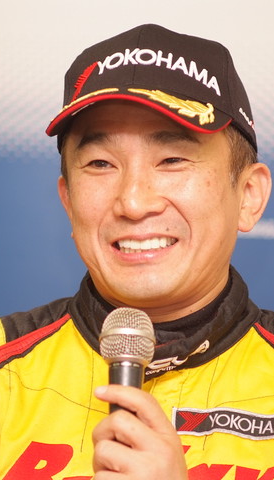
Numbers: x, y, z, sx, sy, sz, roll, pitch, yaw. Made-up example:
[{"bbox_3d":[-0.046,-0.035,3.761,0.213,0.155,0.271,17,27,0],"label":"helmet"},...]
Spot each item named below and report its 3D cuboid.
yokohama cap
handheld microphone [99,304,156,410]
[{"bbox_3d":[0.012,-0.131,2.790,0.178,0.122,0.258,-1,-6,13],"label":"yokohama cap"},{"bbox_3d":[-0.011,0.159,2.680,0.049,0.210,0.049,2,-15,0],"label":"handheld microphone"}]

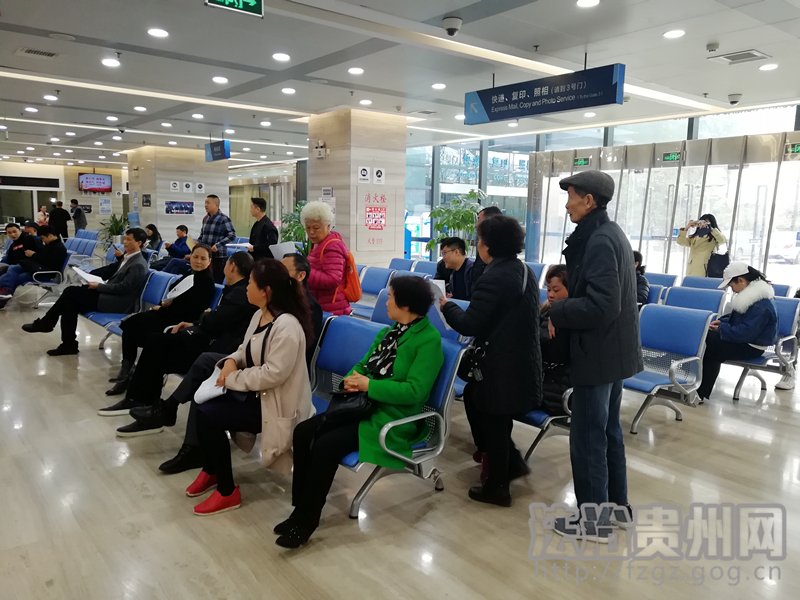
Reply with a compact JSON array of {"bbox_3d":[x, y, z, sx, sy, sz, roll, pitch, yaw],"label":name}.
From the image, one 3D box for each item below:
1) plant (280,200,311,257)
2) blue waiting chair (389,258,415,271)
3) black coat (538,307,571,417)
[{"bbox_3d":[-1.774,-0.881,10.800,0.750,1.690,0.750,-5,10,-39],"label":"plant"},{"bbox_3d":[-0.258,-0.174,9.031,0.770,0.820,0.590,-5,10,-38],"label":"blue waiting chair"},{"bbox_3d":[0.853,0.308,3.651,0.580,0.620,0.500,-5,10,-38],"label":"black coat"}]

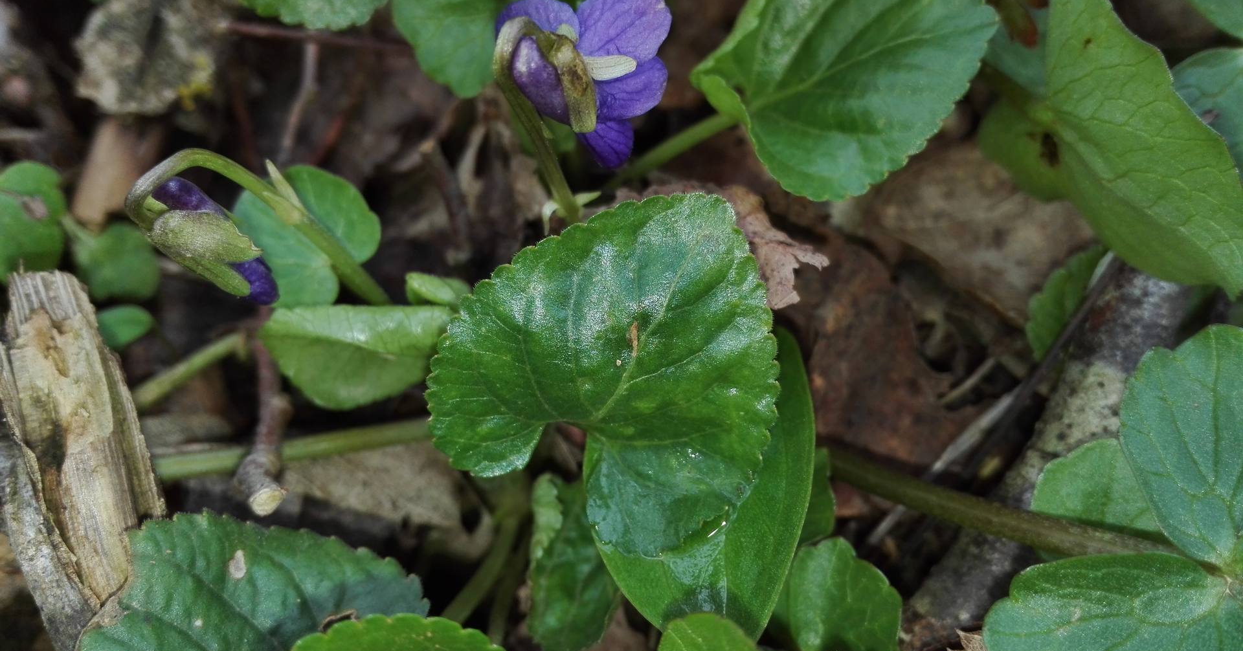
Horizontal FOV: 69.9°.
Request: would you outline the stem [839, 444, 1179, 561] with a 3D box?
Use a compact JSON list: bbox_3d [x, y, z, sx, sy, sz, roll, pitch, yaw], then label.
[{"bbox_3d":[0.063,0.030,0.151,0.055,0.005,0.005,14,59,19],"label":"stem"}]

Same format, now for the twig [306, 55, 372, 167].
[{"bbox_3d":[-0.065,-0.050,0.206,0.003,0.003,0.036,11,60,7],"label":"twig"}]

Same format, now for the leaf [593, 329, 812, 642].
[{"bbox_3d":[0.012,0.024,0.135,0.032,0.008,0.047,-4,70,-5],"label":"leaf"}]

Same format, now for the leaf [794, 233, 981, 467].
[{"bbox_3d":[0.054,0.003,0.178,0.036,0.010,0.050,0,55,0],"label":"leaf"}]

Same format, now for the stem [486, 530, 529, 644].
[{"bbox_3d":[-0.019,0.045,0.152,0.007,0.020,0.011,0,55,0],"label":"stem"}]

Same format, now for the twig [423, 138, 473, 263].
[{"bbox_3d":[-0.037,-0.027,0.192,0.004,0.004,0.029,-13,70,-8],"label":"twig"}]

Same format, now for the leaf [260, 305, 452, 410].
[{"bbox_3d":[-0.046,0.006,0.159,0.037,0.009,0.019,1,73,3],"label":"leaf"}]

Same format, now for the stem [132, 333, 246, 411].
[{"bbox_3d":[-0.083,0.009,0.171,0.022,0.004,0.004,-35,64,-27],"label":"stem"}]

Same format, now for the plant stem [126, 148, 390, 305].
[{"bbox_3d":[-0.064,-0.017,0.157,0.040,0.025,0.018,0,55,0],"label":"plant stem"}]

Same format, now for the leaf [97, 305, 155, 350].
[{"bbox_3d":[-0.100,0.000,0.179,0.011,0.004,0.011,-20,62,-11],"label":"leaf"}]

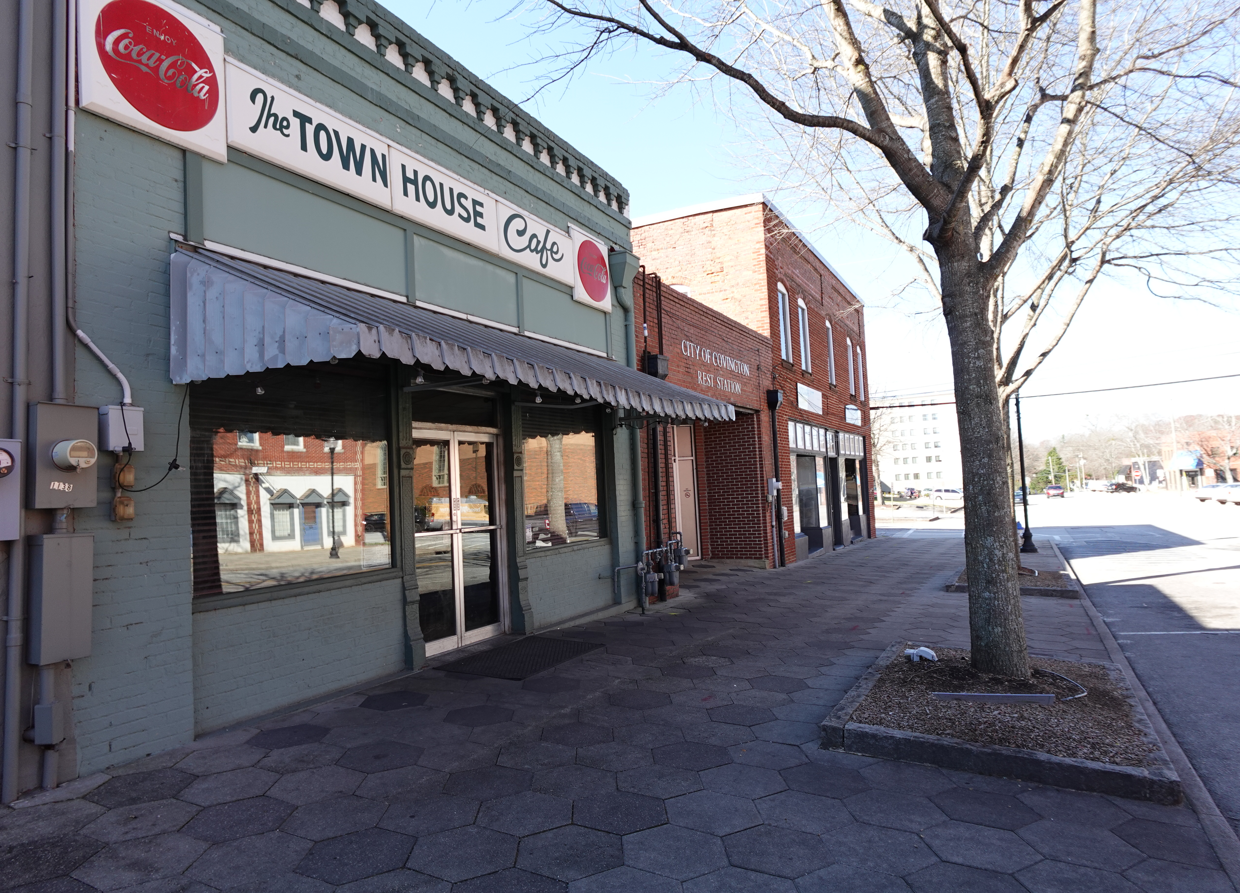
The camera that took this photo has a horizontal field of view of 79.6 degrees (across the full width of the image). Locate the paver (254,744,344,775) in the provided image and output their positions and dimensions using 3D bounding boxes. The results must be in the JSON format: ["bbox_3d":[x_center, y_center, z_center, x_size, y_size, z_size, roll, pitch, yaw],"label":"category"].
[{"bbox_3d":[-1.894,1.872,4.415,0.455,0.060,0.525,0,-4,-2],"label":"paver"}]

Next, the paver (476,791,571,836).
[{"bbox_3d":[-0.462,1.827,3.657,0.455,0.055,0.525,0,-3,-2],"label":"paver"}]

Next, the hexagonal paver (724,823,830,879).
[{"bbox_3d":[0.688,1.812,3.296,0.455,0.060,0.525,0,-4,-2],"label":"hexagonal paver"}]

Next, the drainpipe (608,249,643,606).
[{"bbox_3d":[0.196,-0.235,10.012,0.250,4.720,0.430,-5,-4,27],"label":"drainpipe"}]

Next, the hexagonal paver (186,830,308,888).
[{"bbox_3d":[-1.597,1.810,3.226,0.457,0.060,0.520,0,-3,-2],"label":"hexagonal paver"}]

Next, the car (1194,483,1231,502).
[{"bbox_3d":[46.300,3.500,56.500,4.800,1.460,1.840,-2,-4,-12],"label":"car"}]

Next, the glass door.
[{"bbox_3d":[-1.646,0.917,7.426,0.060,2.135,1.430,-5,-5,28],"label":"glass door"}]

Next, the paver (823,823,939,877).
[{"bbox_3d":[1.152,1.815,3.320,0.455,0.060,0.525,0,-4,-2],"label":"paver"}]

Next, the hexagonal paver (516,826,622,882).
[{"bbox_3d":[-0.217,1.811,3.278,0.455,0.055,0.525,0,-3,-2],"label":"hexagonal paver"}]

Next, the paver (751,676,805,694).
[{"bbox_3d":[1.258,1.943,5.961,0.440,0.060,0.508,0,-4,-2],"label":"paver"}]

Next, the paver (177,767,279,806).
[{"bbox_3d":[-2.083,1.844,3.986,0.455,0.060,0.525,0,-4,-2],"label":"paver"}]

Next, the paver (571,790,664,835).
[{"bbox_3d":[-0.002,1.788,3.571,0.440,0.060,0.508,0,-4,-2],"label":"paver"}]

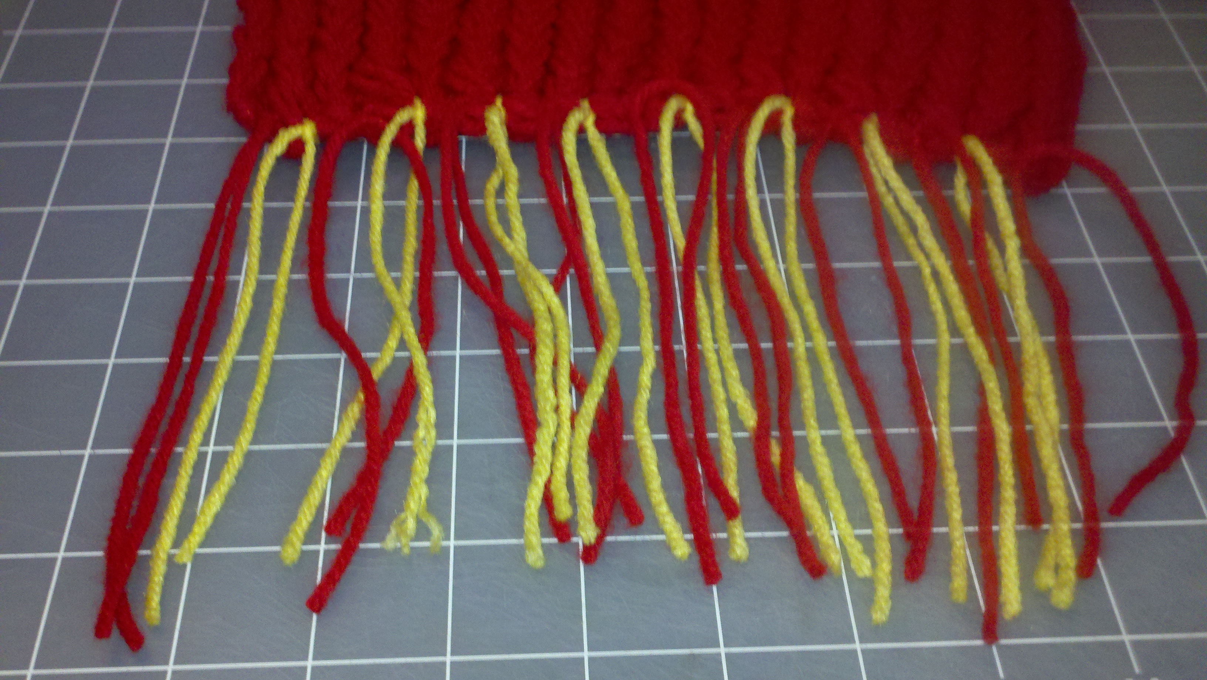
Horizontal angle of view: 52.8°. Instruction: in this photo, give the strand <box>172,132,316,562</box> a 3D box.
[{"bbox_3d":[-0.075,-0.006,0.270,0.009,0.011,0.121,3,50,1],"label":"strand"}]

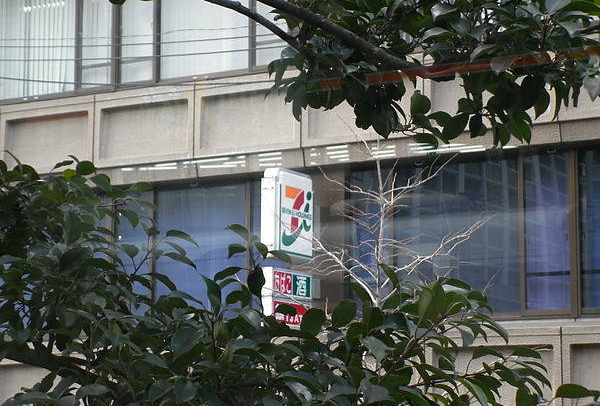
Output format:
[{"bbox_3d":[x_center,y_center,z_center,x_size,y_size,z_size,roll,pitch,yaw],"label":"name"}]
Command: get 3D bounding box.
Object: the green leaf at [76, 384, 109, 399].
[{"bbox_3d":[-0.641,0.583,6.000,0.099,0.043,0.050,0,-8,0],"label":"green leaf"}]

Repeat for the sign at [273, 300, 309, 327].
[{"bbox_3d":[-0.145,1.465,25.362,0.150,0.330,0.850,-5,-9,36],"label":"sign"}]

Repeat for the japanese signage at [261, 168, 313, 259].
[{"bbox_3d":[-0.159,0.170,25.315,0.250,1.120,0.790,-5,-9,36],"label":"japanese signage"}]

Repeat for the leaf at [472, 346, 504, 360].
[{"bbox_3d":[0.583,0.465,6.000,0.099,0.043,0.045,0,-8,0],"label":"leaf"}]

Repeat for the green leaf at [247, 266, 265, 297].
[{"bbox_3d":[-0.138,0.246,6.000,0.056,0.099,0.035,0,-8,0],"label":"green leaf"}]

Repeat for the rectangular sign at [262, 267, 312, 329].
[{"bbox_3d":[-0.159,1.261,25.349,0.190,0.760,0.860,-5,-9,36],"label":"rectangular sign"}]

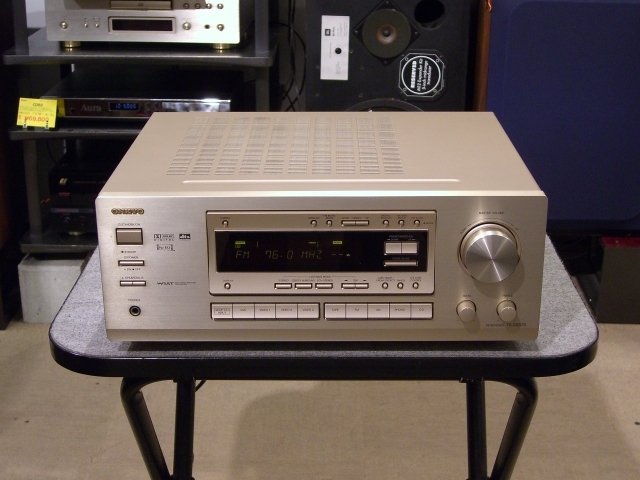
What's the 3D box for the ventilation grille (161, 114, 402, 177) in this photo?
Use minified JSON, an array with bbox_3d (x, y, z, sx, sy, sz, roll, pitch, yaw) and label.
[{"bbox_3d":[-0.034,-0.109,1.195,0.244,0.004,0.252,0,20,1],"label":"ventilation grille"}]

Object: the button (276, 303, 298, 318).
[{"bbox_3d":[-0.033,0.070,1.050,0.021,0.016,0.005,0,20,1],"label":"button"}]

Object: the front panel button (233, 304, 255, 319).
[{"bbox_3d":[-0.076,0.070,1.050,0.021,0.016,0.005,0,20,1],"label":"front panel button"}]

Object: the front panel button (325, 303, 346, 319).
[{"bbox_3d":[0.016,0.071,1.052,0.021,0.016,0.006,0,20,1],"label":"front panel button"}]

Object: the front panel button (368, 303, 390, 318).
[{"bbox_3d":[0.059,0.071,1.051,0.021,0.016,0.006,0,20,1],"label":"front panel button"}]

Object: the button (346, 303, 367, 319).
[{"bbox_3d":[0.037,0.070,1.049,0.021,0.016,0.005,0,20,1],"label":"button"}]

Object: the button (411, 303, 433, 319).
[{"bbox_3d":[0.102,0.071,1.051,0.021,0.016,0.006,0,20,1],"label":"button"}]

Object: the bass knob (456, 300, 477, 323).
[{"bbox_3d":[0.146,0.071,1.044,0.017,0.017,0.015,0,20,1],"label":"bass knob"}]

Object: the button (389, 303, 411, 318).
[{"bbox_3d":[0.080,0.071,1.051,0.021,0.016,0.006,0,20,1],"label":"button"}]

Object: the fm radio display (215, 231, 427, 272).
[{"bbox_3d":[0.002,0.011,1.030,0.206,0.043,0.005,0,20,1],"label":"fm radio display"}]

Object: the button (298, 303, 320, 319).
[{"bbox_3d":[-0.011,0.071,1.052,0.021,0.016,0.006,0,20,1],"label":"button"}]

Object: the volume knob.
[{"bbox_3d":[0.164,0.014,1.016,0.054,0.054,0.025,0,20,1],"label":"volume knob"}]

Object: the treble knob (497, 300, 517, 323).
[{"bbox_3d":[0.186,0.071,1.043,0.018,0.018,0.014,0,20,1],"label":"treble knob"}]

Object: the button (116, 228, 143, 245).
[{"bbox_3d":[-0.185,-0.003,1.025,0.024,0.016,0.005,0,20,1],"label":"button"}]

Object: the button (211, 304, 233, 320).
[{"bbox_3d":[-0.097,0.070,1.050,0.020,0.016,0.005,0,20,1],"label":"button"}]

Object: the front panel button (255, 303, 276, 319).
[{"bbox_3d":[-0.054,0.071,1.052,0.020,0.016,0.006,0,20,1],"label":"front panel button"}]

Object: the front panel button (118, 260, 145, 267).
[{"bbox_3d":[-0.185,0.023,1.034,0.024,0.005,0.005,0,20,1],"label":"front panel button"}]

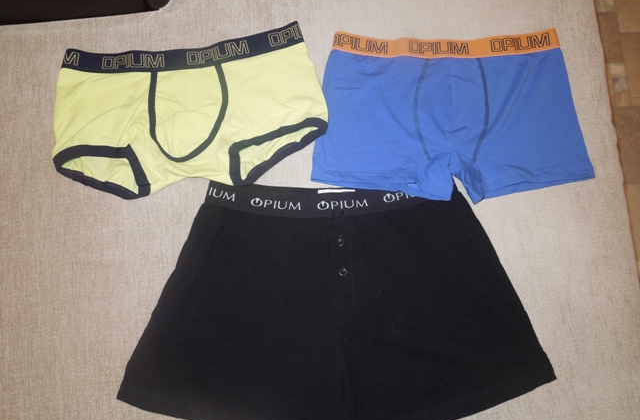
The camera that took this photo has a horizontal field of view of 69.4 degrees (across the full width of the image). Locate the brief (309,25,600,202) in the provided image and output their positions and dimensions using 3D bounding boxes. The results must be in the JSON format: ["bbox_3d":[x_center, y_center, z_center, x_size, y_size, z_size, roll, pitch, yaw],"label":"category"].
[{"bbox_3d":[0.193,-0.148,0.689,0.414,0.025,0.284,-1,77,0],"label":"brief"}]

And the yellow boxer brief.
[{"bbox_3d":[-0.196,-0.156,0.691,0.409,0.025,0.267,-5,77,-1],"label":"yellow boxer brief"}]

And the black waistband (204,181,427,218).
[{"bbox_3d":[0.011,-0.019,0.659,0.355,0.020,0.056,-1,77,0],"label":"black waistband"}]

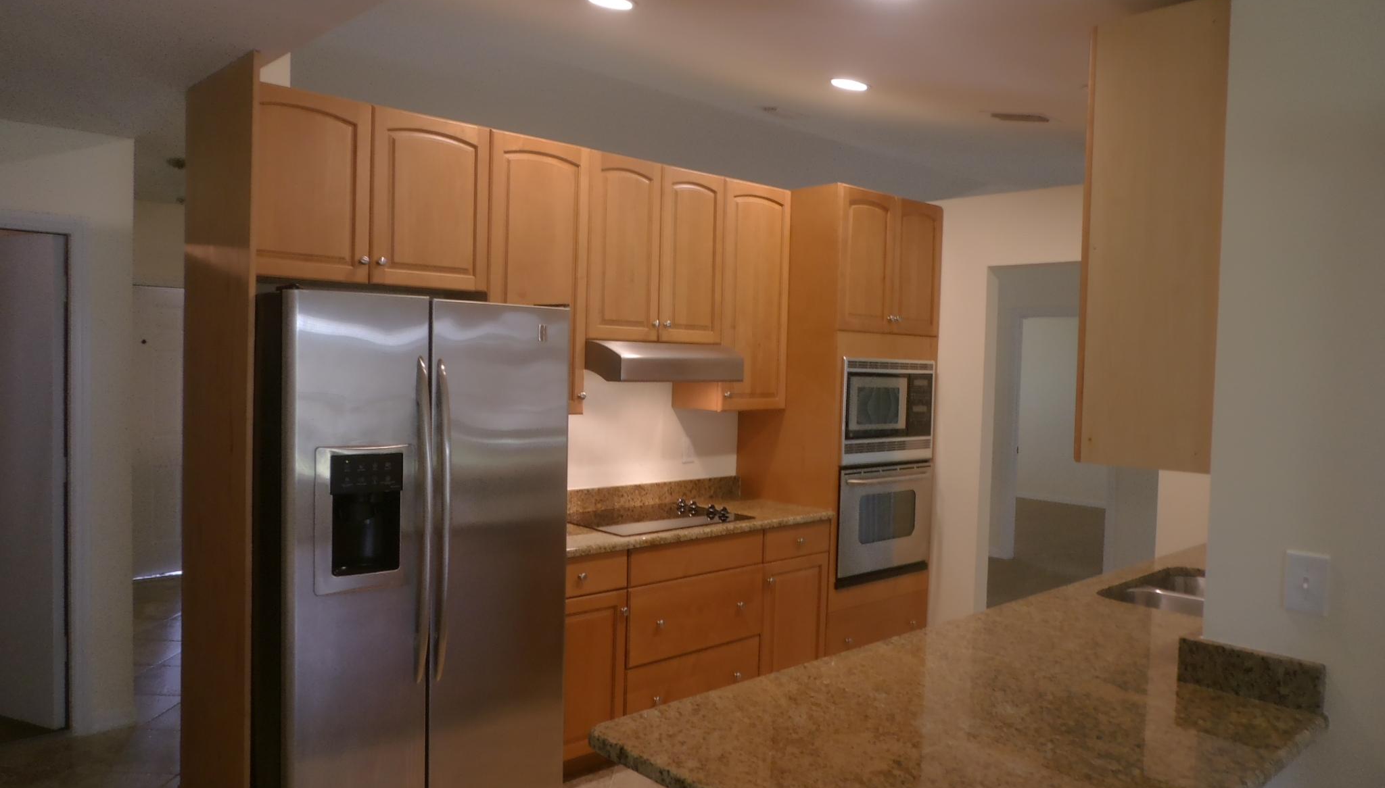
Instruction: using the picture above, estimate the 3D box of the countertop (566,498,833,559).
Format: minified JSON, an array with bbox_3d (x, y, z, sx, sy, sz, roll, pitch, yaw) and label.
[{"bbox_3d":[-0.169,0.573,4.216,1.677,0.042,0.641,-1,3,-43],"label":"countertop"}]

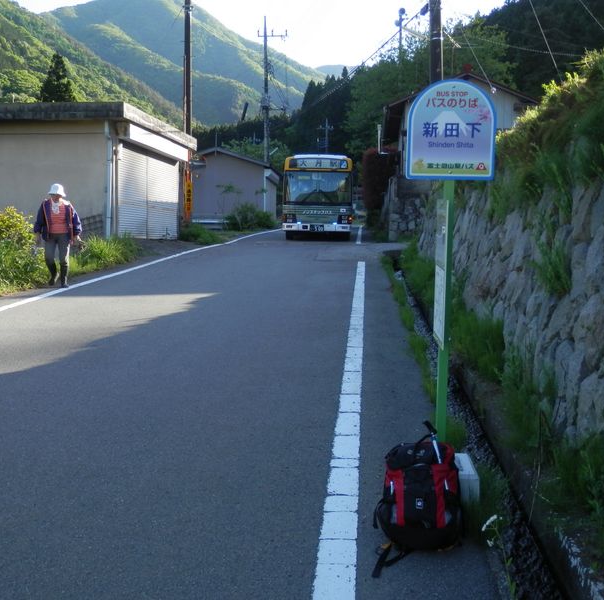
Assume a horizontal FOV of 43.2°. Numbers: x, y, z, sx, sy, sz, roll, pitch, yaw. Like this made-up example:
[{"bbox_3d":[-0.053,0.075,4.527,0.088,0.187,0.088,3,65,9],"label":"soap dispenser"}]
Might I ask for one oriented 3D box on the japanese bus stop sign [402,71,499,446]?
[{"bbox_3d":[0.709,-0.056,3.735,0.440,2.080,0.500,1,5,5],"label":"japanese bus stop sign"}]

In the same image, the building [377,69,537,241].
[{"bbox_3d":[6.526,-5.695,33.242,5.700,6.300,9.000,1,5,5],"label":"building"}]

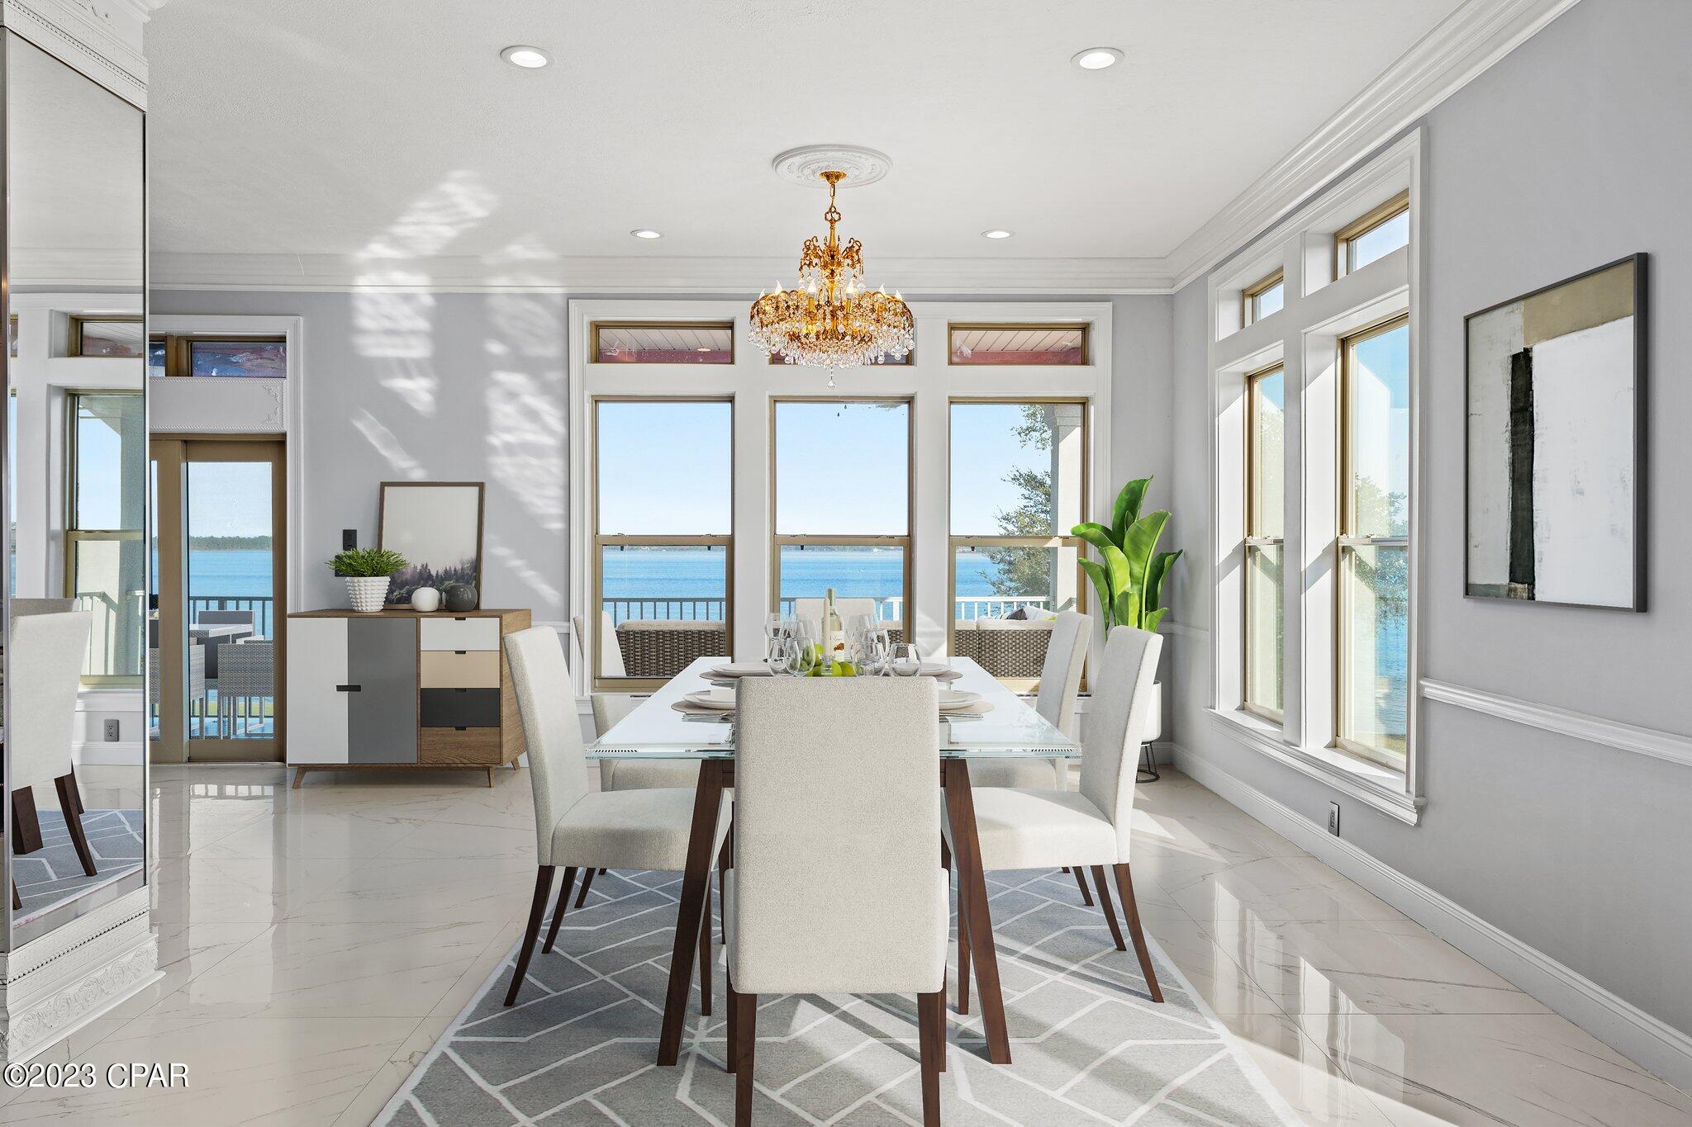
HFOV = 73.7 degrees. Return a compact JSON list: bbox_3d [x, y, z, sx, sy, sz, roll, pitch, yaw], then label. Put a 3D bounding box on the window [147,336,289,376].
[{"bbox_3d":[-3.937,-1.213,6.590,1.300,0.249,0.100,0,1,-1],"label":"window"}]

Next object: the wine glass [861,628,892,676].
[{"bbox_3d":[0.093,0.309,3.457,0.088,0.210,0.088,0,1,-1],"label":"wine glass"}]

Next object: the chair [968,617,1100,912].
[{"bbox_3d":[0.573,0.698,4.191,0.608,1.034,0.546,0,1,-1],"label":"chair"}]

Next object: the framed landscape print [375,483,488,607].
[{"bbox_3d":[-2.258,-0.096,6.112,0.565,0.690,0.030,0,-5,-1],"label":"framed landscape print"}]

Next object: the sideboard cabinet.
[{"bbox_3d":[-2.278,0.690,5.901,1.080,0.870,0.490,0,1,-1],"label":"sideboard cabinet"}]

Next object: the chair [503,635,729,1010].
[{"bbox_3d":[-0.624,0.681,3.215,0.590,0.985,0.510,0,1,-1],"label":"chair"}]

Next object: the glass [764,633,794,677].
[{"bbox_3d":[-0.178,0.330,3.242,0.087,0.231,0.087,0,1,-1],"label":"glass"}]

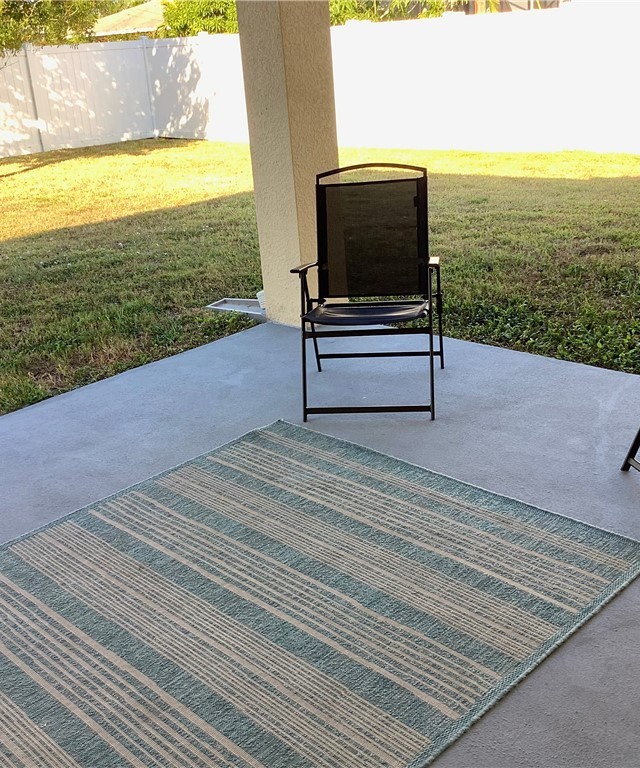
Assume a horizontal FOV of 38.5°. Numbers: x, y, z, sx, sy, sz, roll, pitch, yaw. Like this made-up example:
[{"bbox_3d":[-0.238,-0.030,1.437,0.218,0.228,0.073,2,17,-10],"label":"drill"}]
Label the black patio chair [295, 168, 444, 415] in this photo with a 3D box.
[{"bbox_3d":[0.210,-0.405,3.805,0.590,0.909,0.729,-1,21,8],"label":"black patio chair"}]

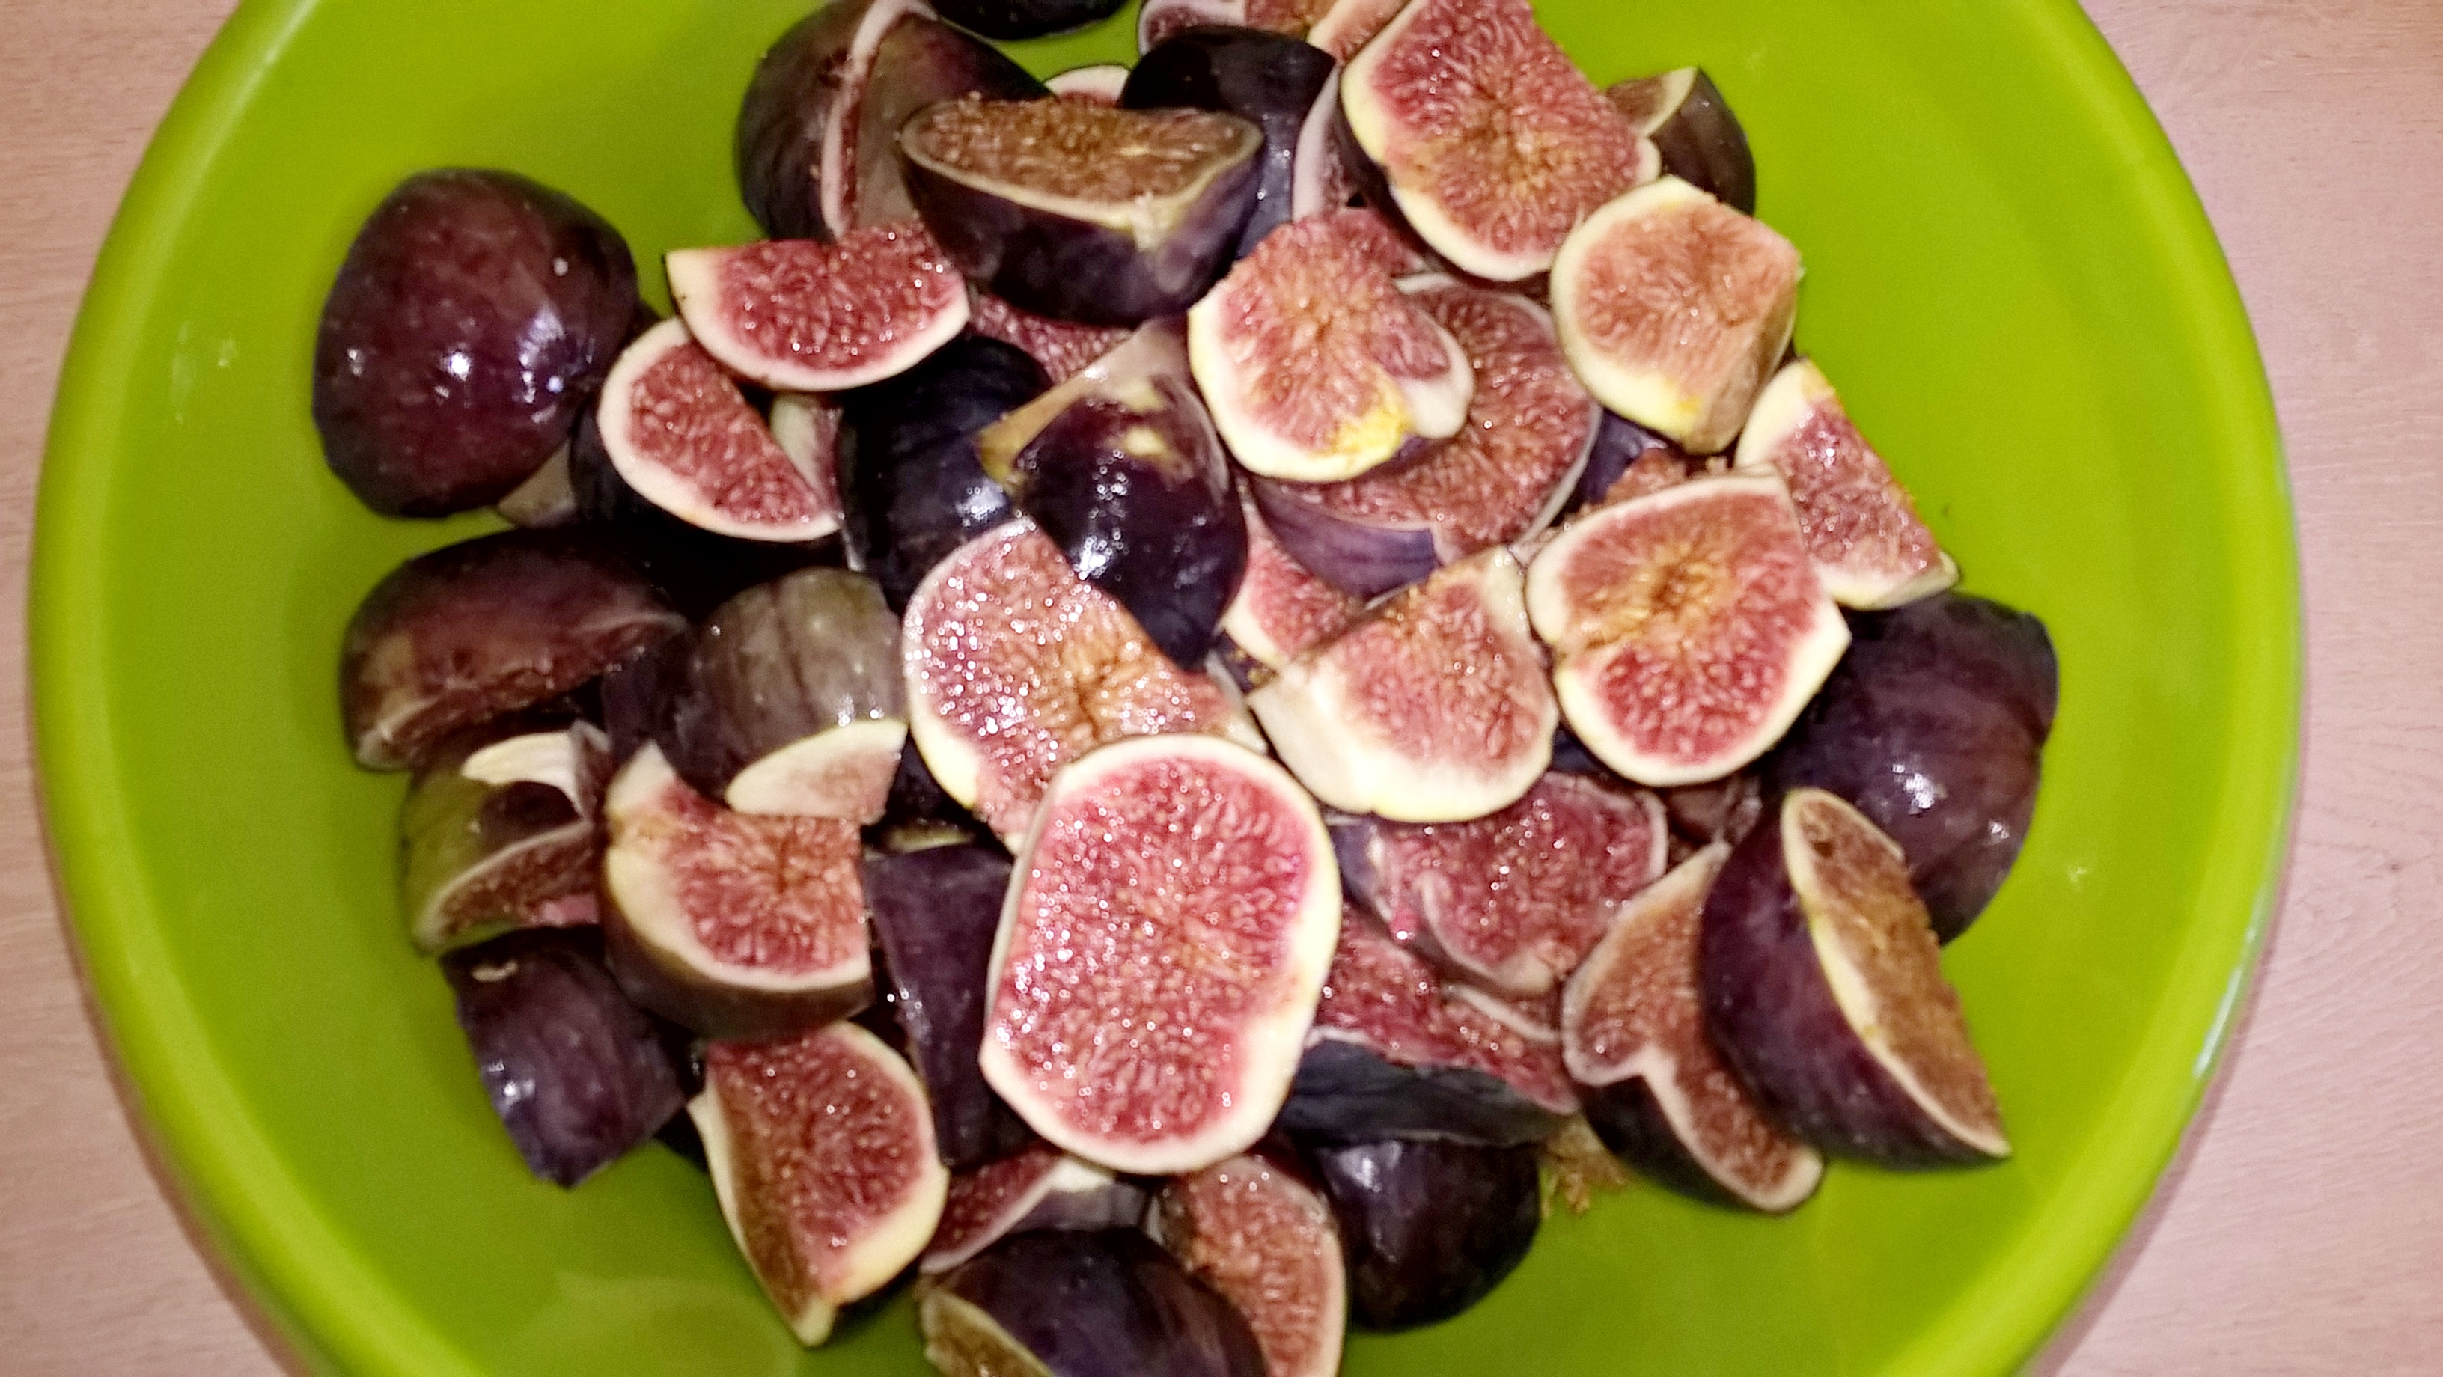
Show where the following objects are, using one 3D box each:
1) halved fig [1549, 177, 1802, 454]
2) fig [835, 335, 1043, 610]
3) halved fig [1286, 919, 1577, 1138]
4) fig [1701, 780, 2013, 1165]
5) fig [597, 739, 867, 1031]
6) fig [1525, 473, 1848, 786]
[{"bbox_3d":[0.078,-0.060,0.322,0.039,0.030,0.043,-8,91,28],"label":"halved fig"},{"bbox_3d":[-0.048,-0.039,0.330,0.040,0.029,0.049,-11,78,-11],"label":"fig"},{"bbox_3d":[0.031,0.050,0.300,0.045,0.025,0.030,15,65,6],"label":"halved fig"},{"bbox_3d":[0.091,0.049,0.301,0.027,0.048,0.063,-41,64,32],"label":"fig"},{"bbox_3d":[-0.074,0.030,0.298,0.040,0.024,0.039,5,67,1],"label":"fig"},{"bbox_3d":[0.072,-0.009,0.298,0.046,0.025,0.043,-17,79,-5],"label":"fig"}]

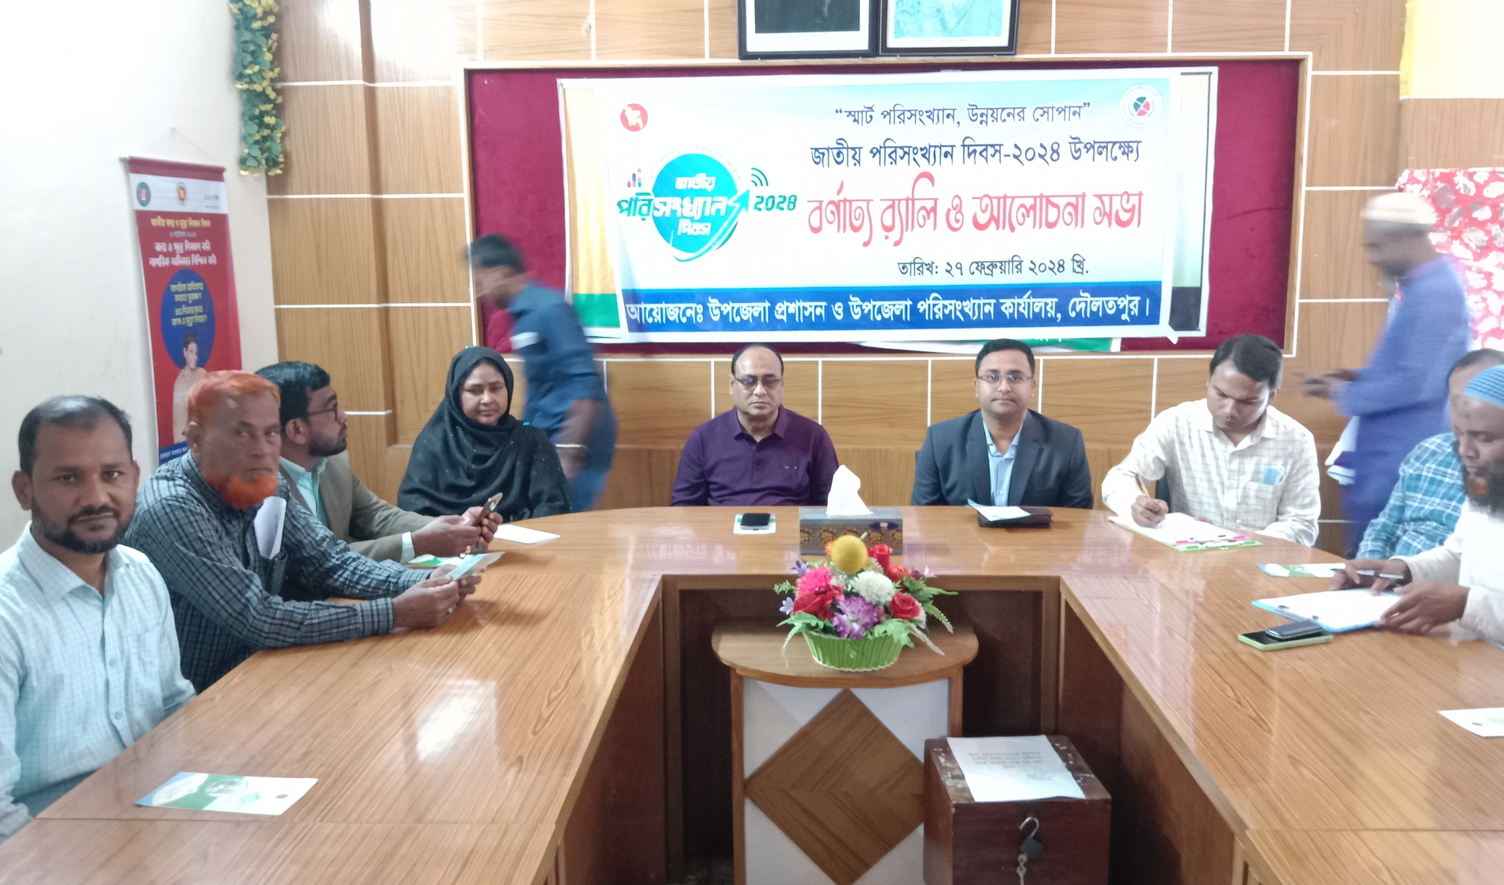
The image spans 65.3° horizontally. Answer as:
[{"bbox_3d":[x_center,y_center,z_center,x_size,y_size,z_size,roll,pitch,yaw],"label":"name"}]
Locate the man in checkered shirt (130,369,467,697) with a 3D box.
[{"bbox_3d":[-0.853,0.483,2.356,0.720,1.270,0.530,2,10,14],"label":"man in checkered shirt"}]

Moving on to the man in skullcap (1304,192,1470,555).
[{"bbox_3d":[1.847,0.091,3.414,0.500,1.640,0.500,-1,10,-3],"label":"man in skullcap"}]

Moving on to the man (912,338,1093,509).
[{"bbox_3d":[0.733,0.322,3.377,0.527,1.221,0.700,0,10,3],"label":"man"}]

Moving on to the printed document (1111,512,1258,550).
[{"bbox_3d":[1.085,0.217,2.956,0.222,0.022,0.315,-3,10,-14],"label":"printed document"}]

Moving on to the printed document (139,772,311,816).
[{"bbox_3d":[-0.730,0.489,1.637,0.210,0.004,0.102,1,10,8],"label":"printed document"}]

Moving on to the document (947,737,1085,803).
[{"bbox_3d":[0.530,0.659,2.386,0.210,0.004,0.293,-1,10,-1],"label":"document"}]

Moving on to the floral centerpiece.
[{"bbox_3d":[0.243,0.334,2.560,0.385,0.273,0.300,0,10,3],"label":"floral centerpiece"}]

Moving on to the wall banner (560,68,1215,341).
[{"bbox_3d":[0.473,-0.827,4.166,2.283,0.929,0.030,0,10,3],"label":"wall banner"}]

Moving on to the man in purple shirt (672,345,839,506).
[{"bbox_3d":[0.005,0.320,3.476,0.510,1.201,0.700,0,10,3],"label":"man in purple shirt"}]

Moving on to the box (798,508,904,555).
[{"bbox_3d":[0.237,0.215,2.810,0.239,0.087,0.107,0,10,4],"label":"box"}]

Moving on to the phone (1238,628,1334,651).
[{"bbox_3d":[1.003,0.366,2.210,0.161,0.012,0.074,-4,11,-20],"label":"phone"}]

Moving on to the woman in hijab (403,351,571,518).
[{"bbox_3d":[-0.708,0.361,3.181,0.500,1.220,0.660,-2,10,-11],"label":"woman in hijab"}]

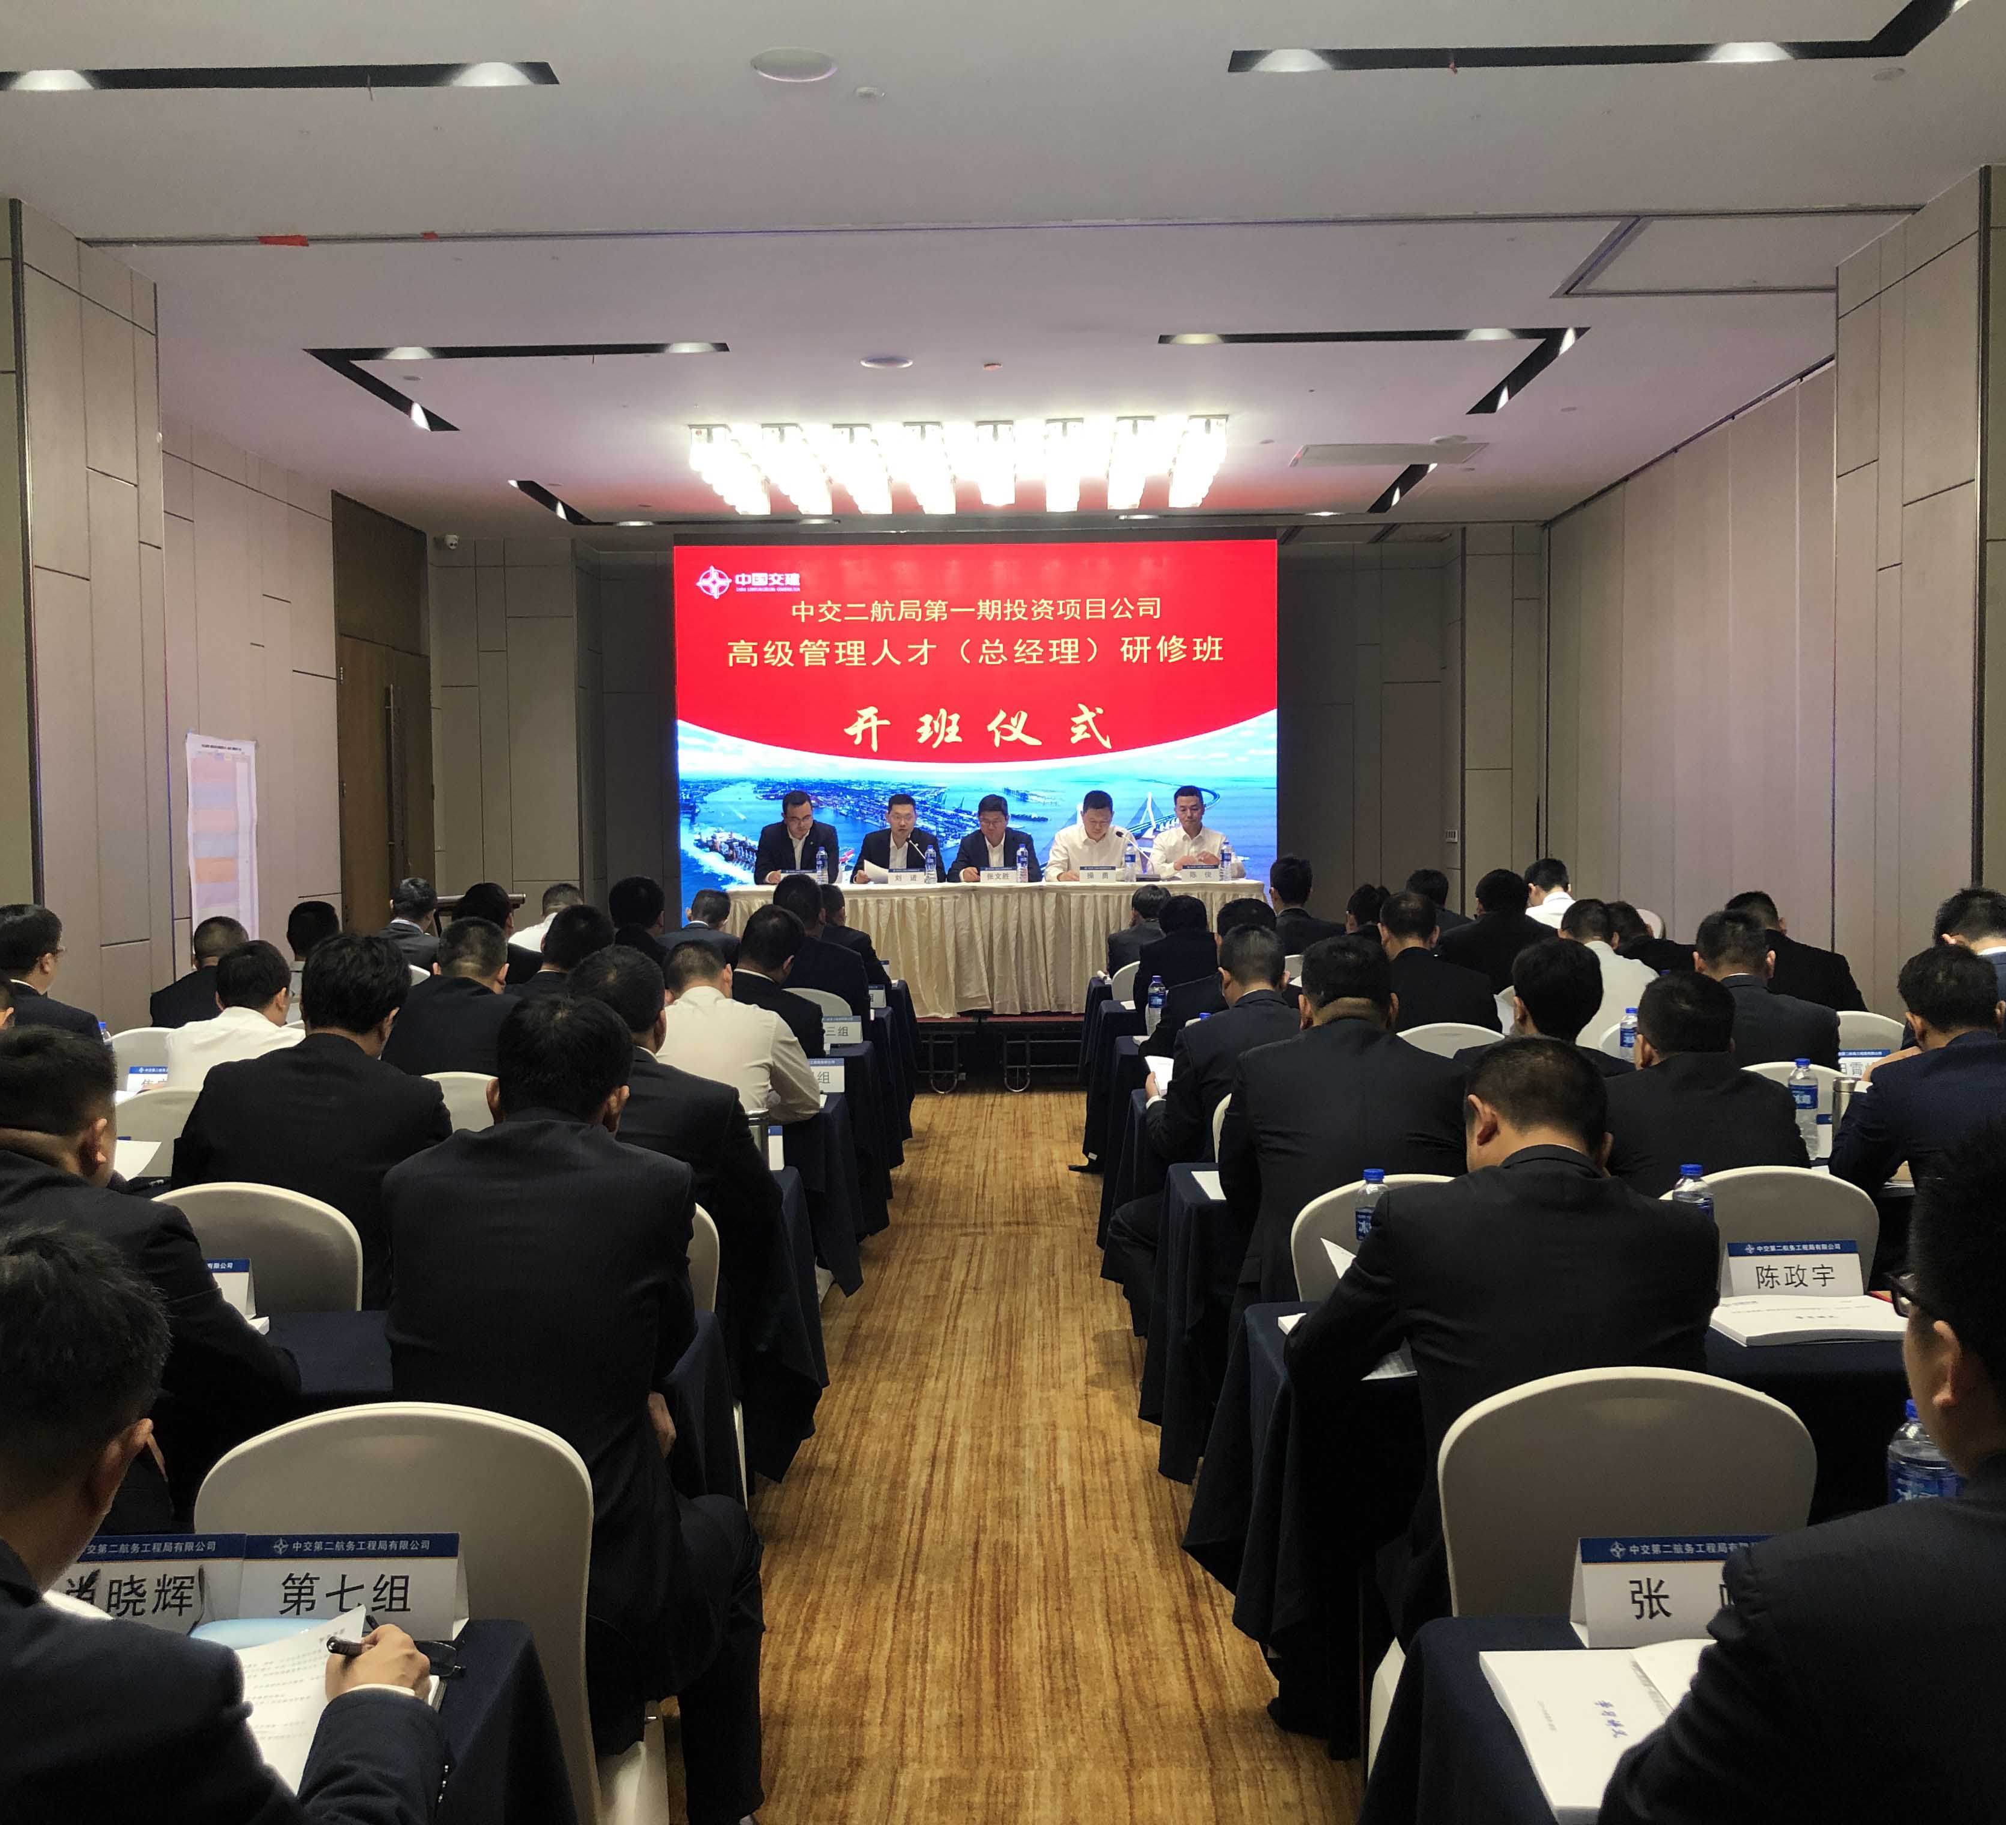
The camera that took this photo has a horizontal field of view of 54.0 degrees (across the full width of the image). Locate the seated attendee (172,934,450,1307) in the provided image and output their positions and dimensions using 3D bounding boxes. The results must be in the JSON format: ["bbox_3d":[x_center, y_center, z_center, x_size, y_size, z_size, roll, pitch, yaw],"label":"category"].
[{"bbox_3d":[-1.267,0.699,3.630,0.520,1.300,0.750,-1,3,4],"label":"seated attendee"}]

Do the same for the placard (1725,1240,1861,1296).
[{"bbox_3d":[1.223,0.553,3.045,0.200,0.089,0.060,-1,2,-2],"label":"placard"}]

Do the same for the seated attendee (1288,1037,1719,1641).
[{"bbox_3d":[0.679,0.785,2.720,0.540,1.260,0.800,0,3,0],"label":"seated attendee"}]

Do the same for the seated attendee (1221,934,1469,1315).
[{"bbox_3d":[0.661,0.700,3.967,0.520,1.310,0.800,0,3,0],"label":"seated attendee"}]

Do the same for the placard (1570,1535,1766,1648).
[{"bbox_3d":[0.628,0.615,1.803,0.200,0.089,0.060,-1,2,0],"label":"placard"}]

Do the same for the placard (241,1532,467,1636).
[{"bbox_3d":[-0.610,0.628,1.846,0.200,0.089,0.058,-1,2,1],"label":"placard"}]

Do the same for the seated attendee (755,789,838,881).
[{"bbox_3d":[-1.233,-0.070,11.932,0.520,1.315,0.750,-1,3,1],"label":"seated attendee"}]

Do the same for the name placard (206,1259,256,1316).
[{"bbox_3d":[-1.308,0.593,3.143,0.205,0.092,0.058,-1,3,1],"label":"name placard"}]

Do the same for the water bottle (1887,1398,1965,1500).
[{"bbox_3d":[0.849,0.560,1.808,0.067,0.235,0.067,0,3,0],"label":"water bottle"}]

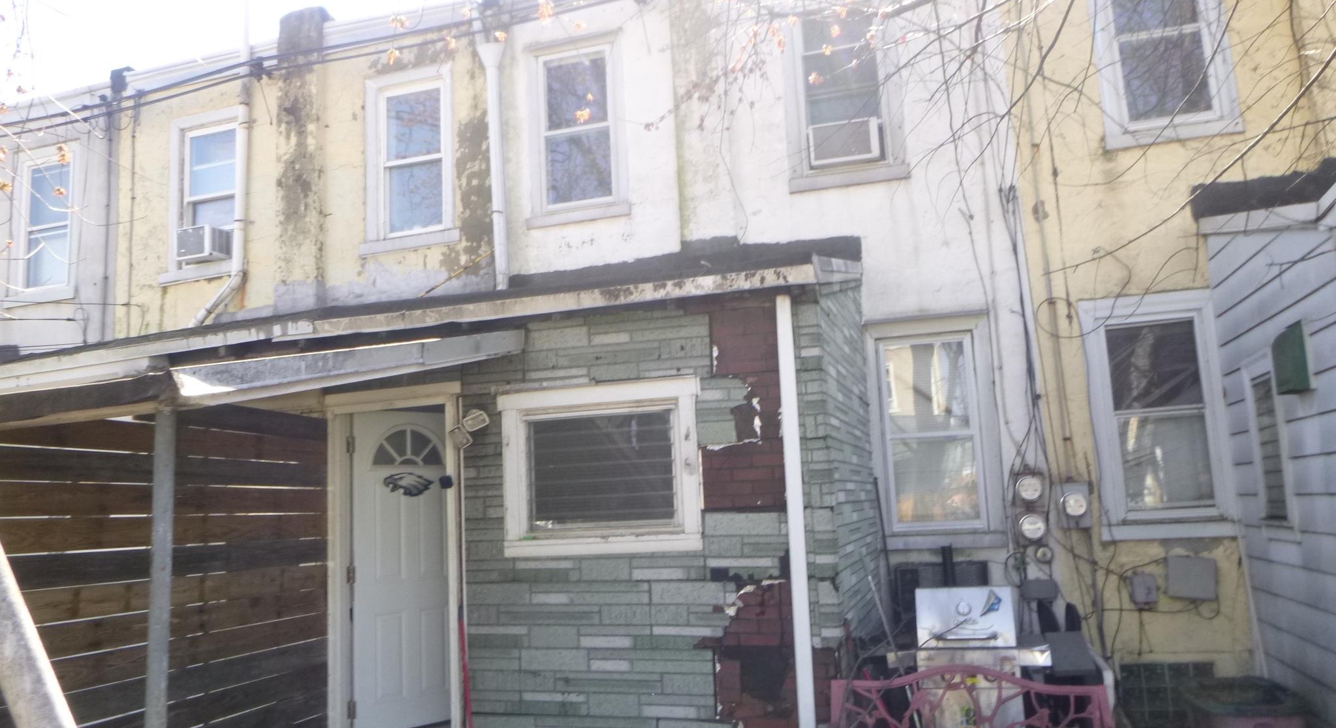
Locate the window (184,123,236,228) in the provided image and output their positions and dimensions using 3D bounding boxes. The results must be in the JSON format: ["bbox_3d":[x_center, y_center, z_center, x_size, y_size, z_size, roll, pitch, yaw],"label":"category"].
[{"bbox_3d":[-4.367,-1.621,9.299,0.670,1.393,0.100,-6,-9,17],"label":"window"}]

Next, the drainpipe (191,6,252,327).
[{"bbox_3d":[-4.550,-2.047,9.872,0.607,3.330,0.150,-5,-9,16],"label":"drainpipe"}]

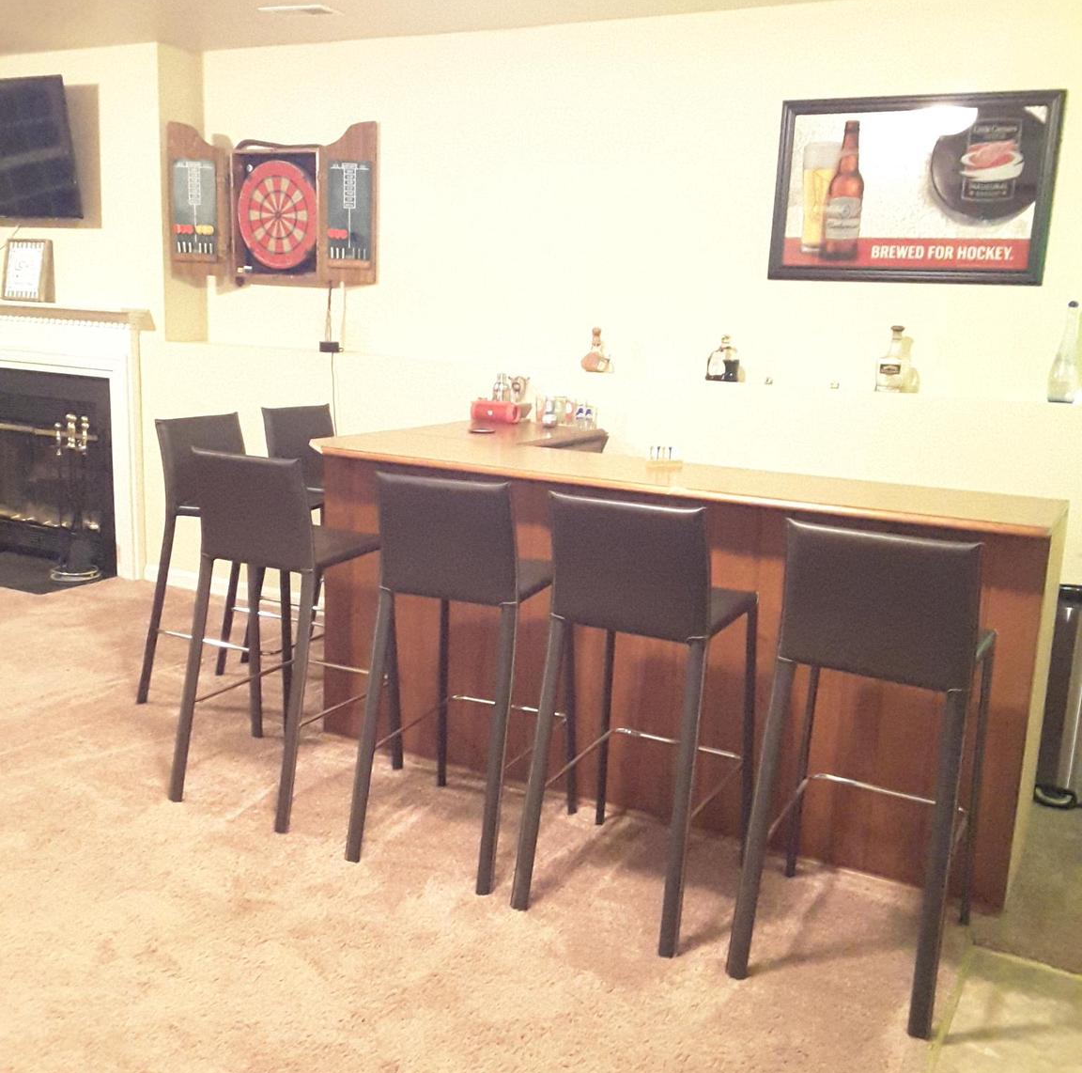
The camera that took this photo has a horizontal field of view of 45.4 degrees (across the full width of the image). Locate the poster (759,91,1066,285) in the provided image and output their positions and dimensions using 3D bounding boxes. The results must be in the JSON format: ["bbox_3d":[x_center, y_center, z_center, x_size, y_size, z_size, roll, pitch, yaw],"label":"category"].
[{"bbox_3d":[1.254,-1.181,4.415,0.944,0.614,0.030,8,13,29],"label":"poster"}]

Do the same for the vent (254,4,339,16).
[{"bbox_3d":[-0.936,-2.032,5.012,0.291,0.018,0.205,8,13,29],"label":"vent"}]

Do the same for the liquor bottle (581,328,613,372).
[{"bbox_3d":[0.207,-0.713,4.877,0.095,0.168,0.080,8,13,29],"label":"liquor bottle"}]

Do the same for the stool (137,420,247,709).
[{"bbox_3d":[-1.037,0.097,4.417,0.575,1.000,0.440,8,13,29],"label":"stool"}]

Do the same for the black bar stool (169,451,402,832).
[{"bbox_3d":[-0.732,0.243,3.718,0.440,1.000,0.575,7,12,26],"label":"black bar stool"}]

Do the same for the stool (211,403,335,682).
[{"bbox_3d":[-0.799,0.008,4.921,0.575,1.000,0.440,8,13,31],"label":"stool"}]

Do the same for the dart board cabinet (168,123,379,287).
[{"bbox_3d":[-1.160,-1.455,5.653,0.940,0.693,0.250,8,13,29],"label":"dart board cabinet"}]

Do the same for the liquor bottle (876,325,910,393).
[{"bbox_3d":[1.176,-0.599,4.328,0.092,0.220,0.085,8,13,29],"label":"liquor bottle"}]

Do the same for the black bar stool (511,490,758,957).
[{"bbox_3d":[0.253,0.377,3.165,0.428,1.018,0.592,7,12,26],"label":"black bar stool"}]

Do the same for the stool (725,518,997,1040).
[{"bbox_3d":[0.736,0.458,2.858,0.440,1.000,0.575,7,12,24],"label":"stool"}]

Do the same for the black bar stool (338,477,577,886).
[{"bbox_3d":[-0.192,0.321,3.407,0.440,1.000,0.575,6,12,22],"label":"black bar stool"}]

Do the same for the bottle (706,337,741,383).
[{"bbox_3d":[0.664,-0.649,4.710,0.115,0.165,0.085,8,13,30],"label":"bottle"}]

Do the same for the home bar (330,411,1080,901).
[{"bbox_3d":[0.477,0.229,4.122,2.235,0.955,1.177,8,13,29],"label":"home bar"}]

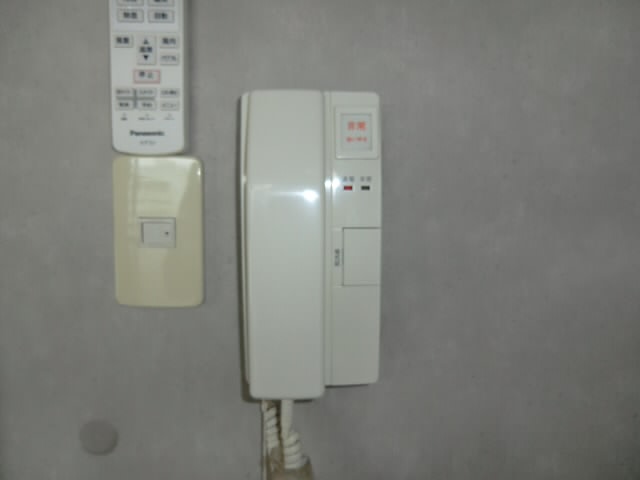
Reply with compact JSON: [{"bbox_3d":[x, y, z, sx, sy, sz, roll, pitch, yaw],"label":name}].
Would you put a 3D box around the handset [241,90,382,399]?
[{"bbox_3d":[-0.008,0.002,0.323,0.105,0.215,0.058,0,3,0],"label":"handset"}]

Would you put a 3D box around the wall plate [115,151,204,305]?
[{"bbox_3d":[-0.127,-0.006,0.347,0.070,0.120,0.010,0,3,0],"label":"wall plate"}]

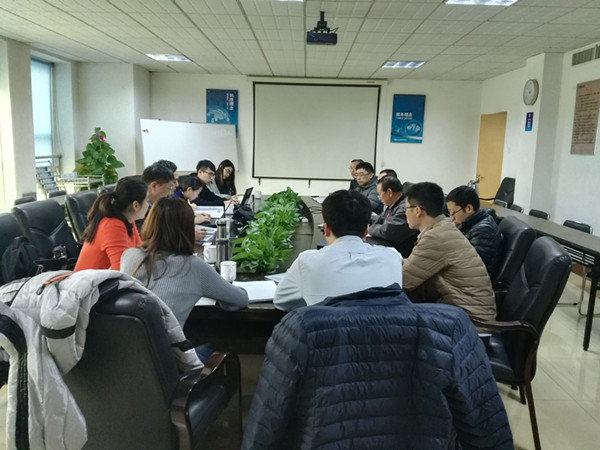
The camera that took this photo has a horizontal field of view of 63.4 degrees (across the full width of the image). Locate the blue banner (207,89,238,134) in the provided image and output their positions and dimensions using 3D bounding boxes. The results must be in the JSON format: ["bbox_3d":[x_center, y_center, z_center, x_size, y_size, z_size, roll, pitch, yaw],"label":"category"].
[{"bbox_3d":[-1.512,-2.144,9.314,0.600,0.890,0.020,2,10,1],"label":"blue banner"}]

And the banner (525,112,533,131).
[{"bbox_3d":[3.162,-1.421,6.694,0.020,0.260,0.220,2,10,1],"label":"banner"}]

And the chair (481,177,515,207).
[{"bbox_3d":[2.834,-0.219,7.481,0.680,1.020,0.620,1,10,-5],"label":"chair"}]

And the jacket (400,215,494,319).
[{"bbox_3d":[0.803,0.238,2.617,0.560,0.610,0.500,7,11,29],"label":"jacket"}]

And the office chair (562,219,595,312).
[{"bbox_3d":[2.612,0.363,4.611,0.540,0.800,0.500,2,10,1],"label":"office chair"}]

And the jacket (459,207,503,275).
[{"bbox_3d":[1.043,0.196,3.194,0.480,0.630,0.520,2,10,1],"label":"jacket"}]

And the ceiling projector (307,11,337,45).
[{"bbox_3d":[0.210,-1.878,4.609,0.290,0.300,0.260,2,10,1],"label":"ceiling projector"}]

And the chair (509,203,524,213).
[{"bbox_3d":[2.588,0.109,6.478,0.550,0.810,0.500,2,10,0],"label":"chair"}]

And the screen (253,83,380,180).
[{"bbox_3d":[0.296,-1.737,9.135,2.360,1.780,0.050,2,10,0],"label":"screen"}]

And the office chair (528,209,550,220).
[{"bbox_3d":[2.580,0.216,5.847,0.550,0.810,0.500,2,10,0],"label":"office chair"}]

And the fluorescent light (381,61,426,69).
[{"bbox_3d":[1.599,-2.490,7.509,0.600,0.070,0.600,2,10,1],"label":"fluorescent light"}]

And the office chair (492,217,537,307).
[{"bbox_3d":[1.076,0.455,3.227,0.700,1.000,0.620,2,10,1],"label":"office chair"}]

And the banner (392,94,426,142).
[{"bbox_3d":[2.048,-1.992,9.151,0.600,0.890,0.030,2,10,0],"label":"banner"}]

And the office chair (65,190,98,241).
[{"bbox_3d":[-1.608,0.200,4.306,0.700,1.000,0.620,2,10,5],"label":"office chair"}]

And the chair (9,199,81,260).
[{"bbox_3d":[-1.540,0.354,3.408,0.700,1.000,0.620,2,10,5],"label":"chair"}]

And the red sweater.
[{"bbox_3d":[-1.105,0.230,2.944,0.550,0.570,0.450,-4,11,-31],"label":"red sweater"}]

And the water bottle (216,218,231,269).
[{"bbox_3d":[-0.473,0.112,2.997,0.080,0.290,0.080,2,10,0],"label":"water bottle"}]

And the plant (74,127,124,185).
[{"bbox_3d":[-3.201,-0.738,7.780,0.700,1.600,0.700,2,10,1],"label":"plant"}]

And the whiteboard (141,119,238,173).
[{"bbox_3d":[-1.907,-1.385,8.634,1.770,0.885,0.040,-4,-1,-35],"label":"whiteboard"}]

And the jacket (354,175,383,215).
[{"bbox_3d":[0.797,-0.210,5.249,0.520,0.620,0.520,-4,11,-32],"label":"jacket"}]

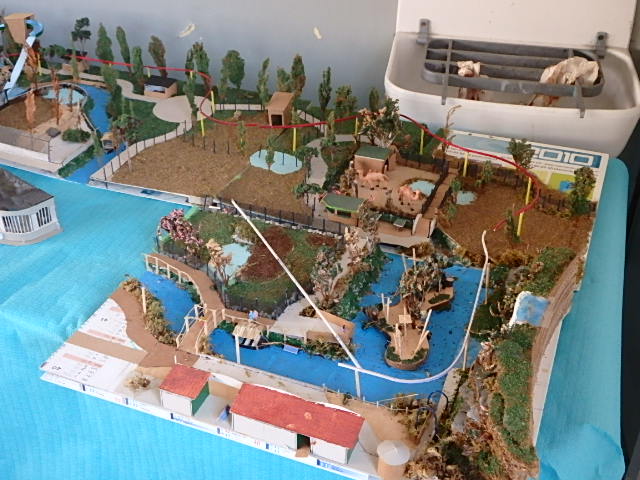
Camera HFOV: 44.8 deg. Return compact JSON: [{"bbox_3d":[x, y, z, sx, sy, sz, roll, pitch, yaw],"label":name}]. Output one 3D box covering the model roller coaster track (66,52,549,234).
[{"bbox_3d":[-0.091,-0.250,1.563,1.162,0.056,0.235,25,43,33],"label":"model roller coaster track"}]

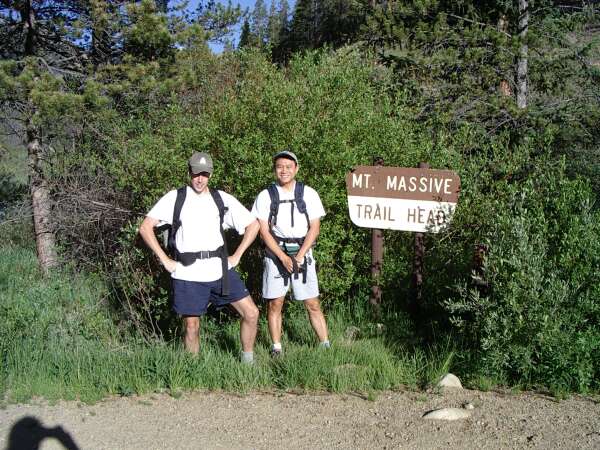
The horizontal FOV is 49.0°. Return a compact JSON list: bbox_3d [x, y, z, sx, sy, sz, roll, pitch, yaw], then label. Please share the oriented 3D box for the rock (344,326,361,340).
[{"bbox_3d":[0.490,1.018,6.150,0.155,0.140,0.150,0,4,0],"label":"rock"}]

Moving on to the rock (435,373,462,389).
[{"bbox_3d":[1.112,1.161,4.900,0.190,0.120,0.150,0,4,0],"label":"rock"}]

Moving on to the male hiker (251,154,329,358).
[{"bbox_3d":[-0.081,0.251,5.600,0.620,1.750,0.420,0,4,-6],"label":"male hiker"}]

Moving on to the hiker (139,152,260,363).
[{"bbox_3d":[-0.827,0.284,5.420,0.960,1.770,0.500,-1,4,-12],"label":"hiker"}]

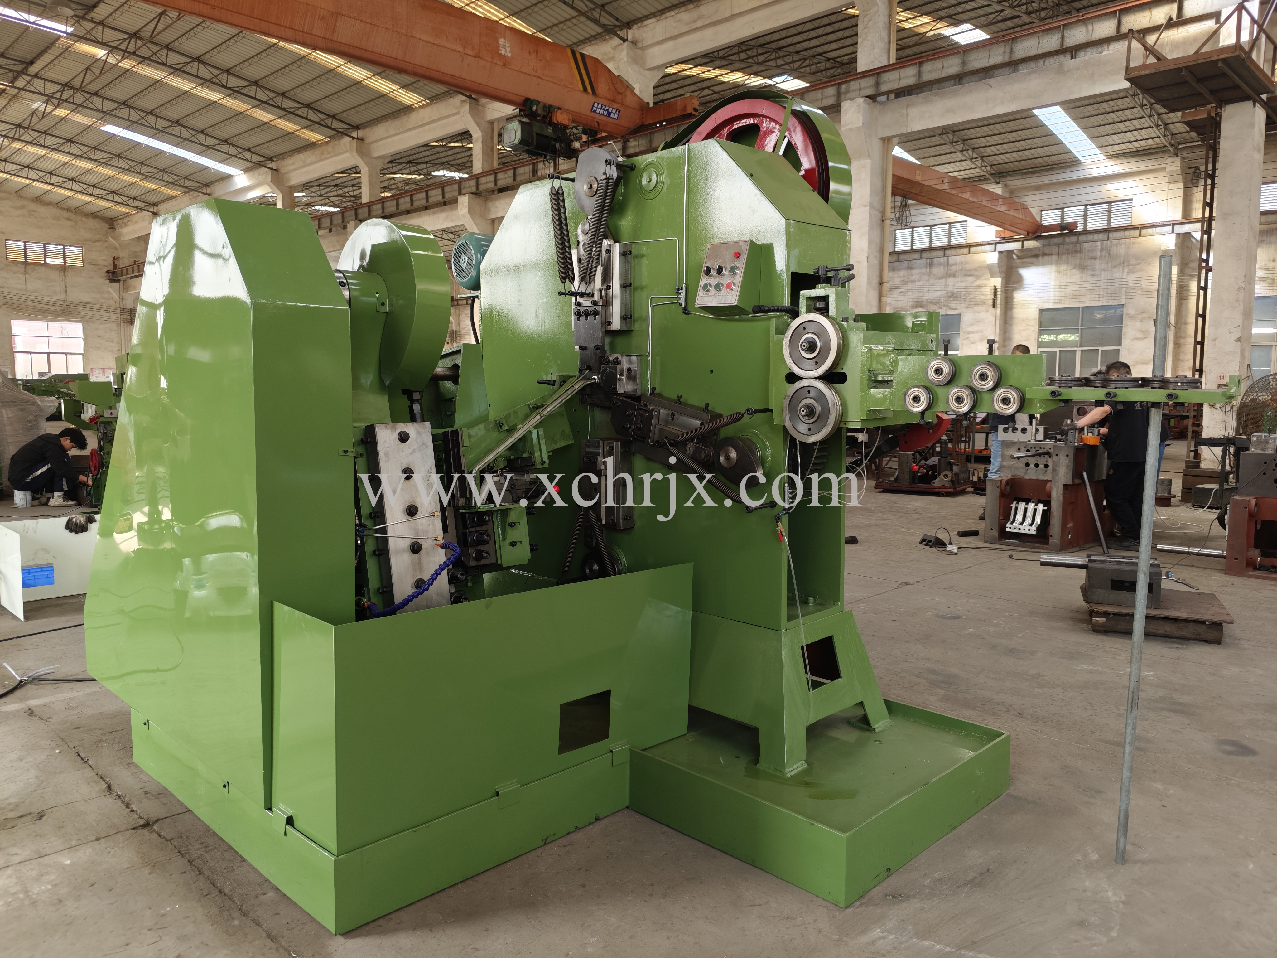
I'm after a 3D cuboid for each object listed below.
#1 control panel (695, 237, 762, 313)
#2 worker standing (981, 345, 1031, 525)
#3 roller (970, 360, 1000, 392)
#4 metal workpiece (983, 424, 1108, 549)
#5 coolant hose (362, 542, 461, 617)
[{"bbox_3d":[0.254,-0.559,2.482,0.150,0.205,0.110,5,7,44],"label":"control panel"},{"bbox_3d":[3.685,-0.469,8.850,0.480,1.720,0.340,2,5,12],"label":"worker standing"},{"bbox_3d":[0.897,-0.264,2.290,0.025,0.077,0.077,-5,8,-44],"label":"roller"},{"bbox_3d":[3.667,0.045,7.916,0.780,1.050,0.730,-5,8,-42],"label":"metal workpiece"},{"bbox_3d":[-0.561,0.257,2.211,0.140,0.150,0.210,5,7,44],"label":"coolant hose"}]

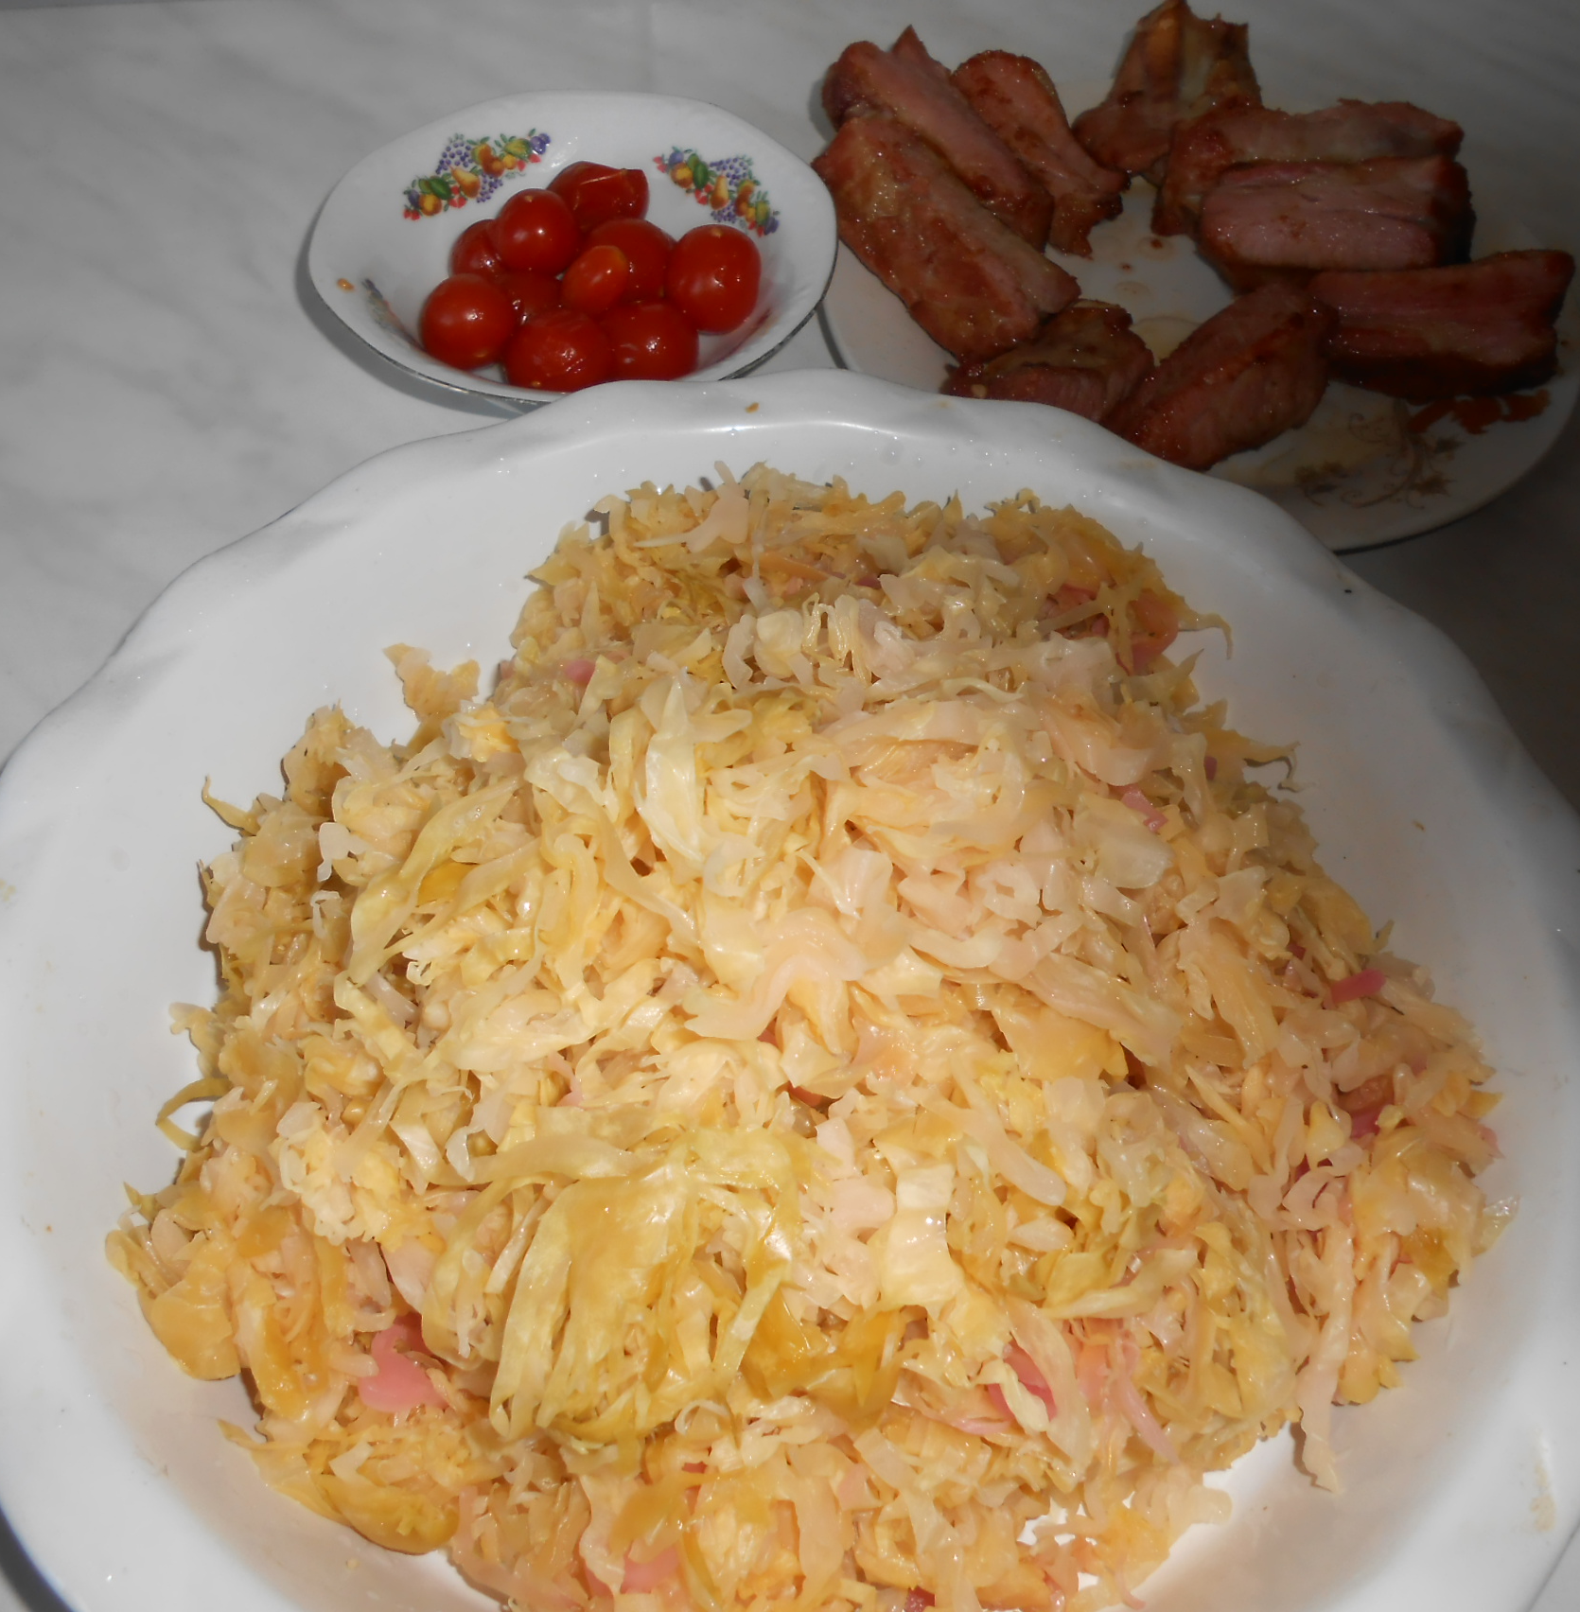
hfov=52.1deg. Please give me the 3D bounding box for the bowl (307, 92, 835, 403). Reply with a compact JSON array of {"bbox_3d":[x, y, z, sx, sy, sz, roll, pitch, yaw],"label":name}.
[{"bbox_3d":[-0.063,-0.161,0.503,0.160,0.041,0.160,0,54,0],"label":"bowl"}]

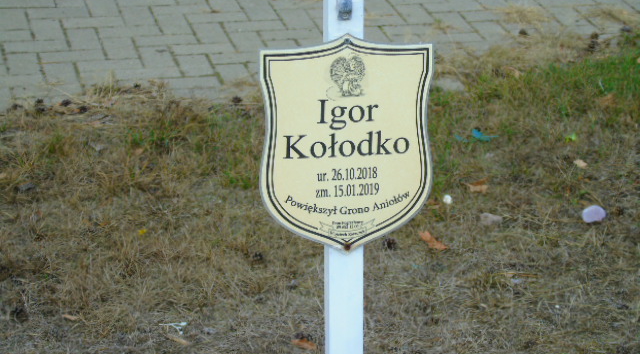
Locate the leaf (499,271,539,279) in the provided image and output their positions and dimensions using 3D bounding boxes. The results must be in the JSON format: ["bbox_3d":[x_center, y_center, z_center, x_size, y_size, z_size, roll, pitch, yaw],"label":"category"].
[{"bbox_3d":[0.446,0.221,3.901,0.090,0.010,0.017,5,23,8],"label":"leaf"}]

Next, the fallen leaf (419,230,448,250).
[{"bbox_3d":[0.265,0.146,4.060,0.039,0.014,0.088,-15,28,-33],"label":"fallen leaf"}]

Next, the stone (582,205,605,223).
[{"bbox_3d":[0.664,0.091,4.208,0.057,0.035,0.048,1,23,0],"label":"stone"}]

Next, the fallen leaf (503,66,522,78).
[{"bbox_3d":[0.570,-0.311,5.118,0.055,0.020,0.040,18,28,35],"label":"fallen leaf"}]

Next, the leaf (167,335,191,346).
[{"bbox_3d":[-0.291,0.336,3.572,0.060,0.009,0.015,16,27,31],"label":"leaf"}]

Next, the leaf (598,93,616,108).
[{"bbox_3d":[0.812,-0.216,4.911,0.052,0.022,0.050,1,23,0],"label":"leaf"}]

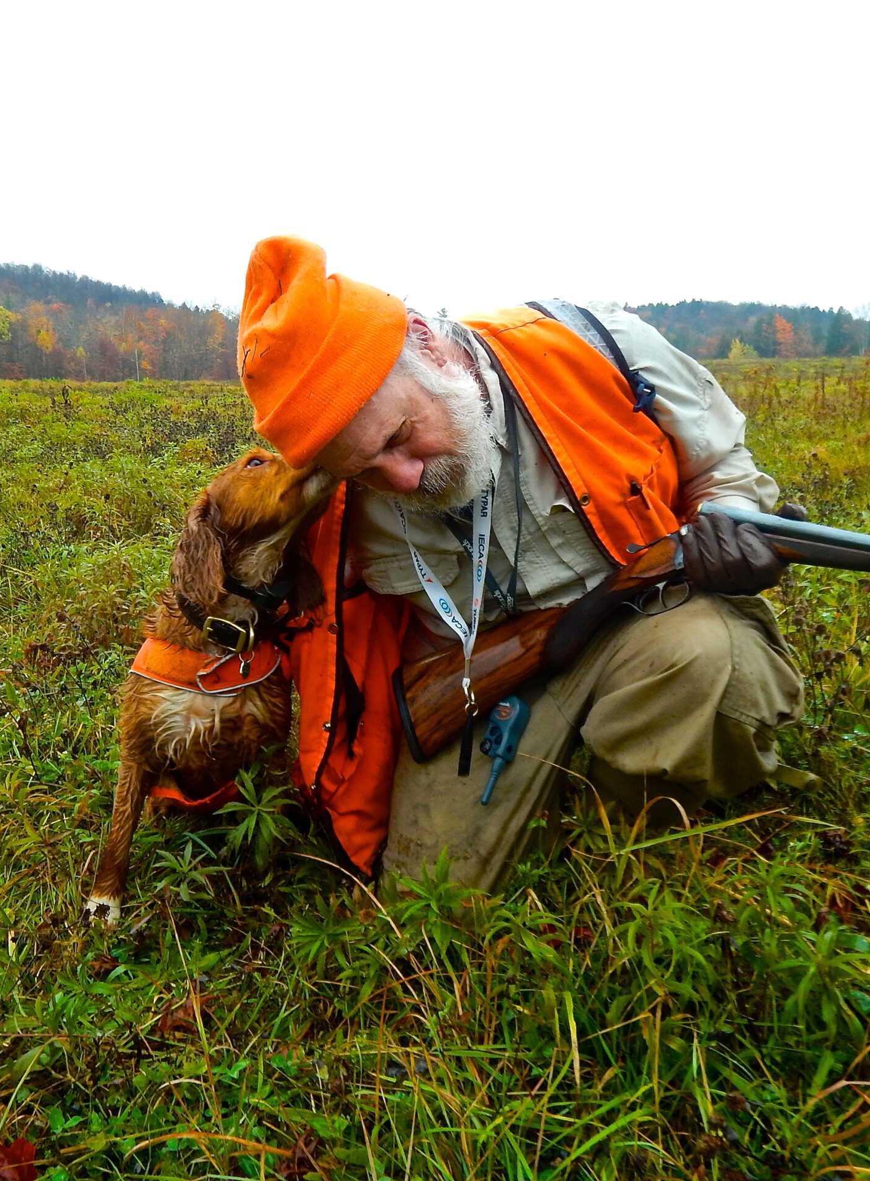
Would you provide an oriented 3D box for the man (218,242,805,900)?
[{"bbox_3d":[0.134,-0.068,1.600,0.760,0.840,0.740,0,12,3],"label":"man"}]

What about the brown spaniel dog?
[{"bbox_3d":[-0.284,0.078,1.588,0.310,0.570,0.580,-1,12,0],"label":"brown spaniel dog"}]

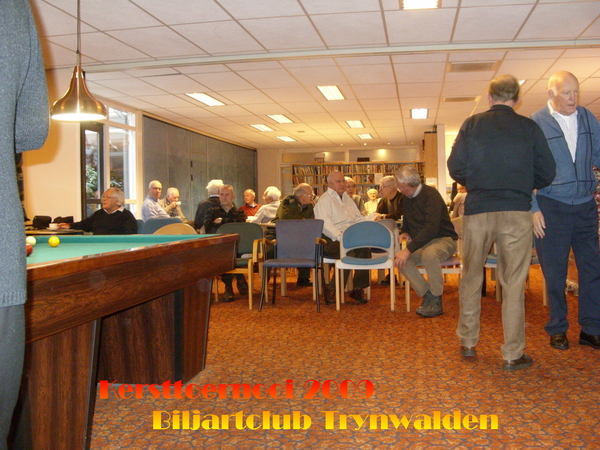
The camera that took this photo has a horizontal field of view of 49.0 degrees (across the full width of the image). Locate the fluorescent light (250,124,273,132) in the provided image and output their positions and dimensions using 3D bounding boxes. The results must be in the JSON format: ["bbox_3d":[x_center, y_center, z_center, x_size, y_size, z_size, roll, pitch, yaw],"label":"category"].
[{"bbox_3d":[-0.718,-1.931,13.021,0.290,0.070,1.170,-1,2,10],"label":"fluorescent light"}]

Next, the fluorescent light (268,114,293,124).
[{"bbox_3d":[-0.332,-1.899,11.734,0.290,0.070,1.170,-1,2,10],"label":"fluorescent light"}]

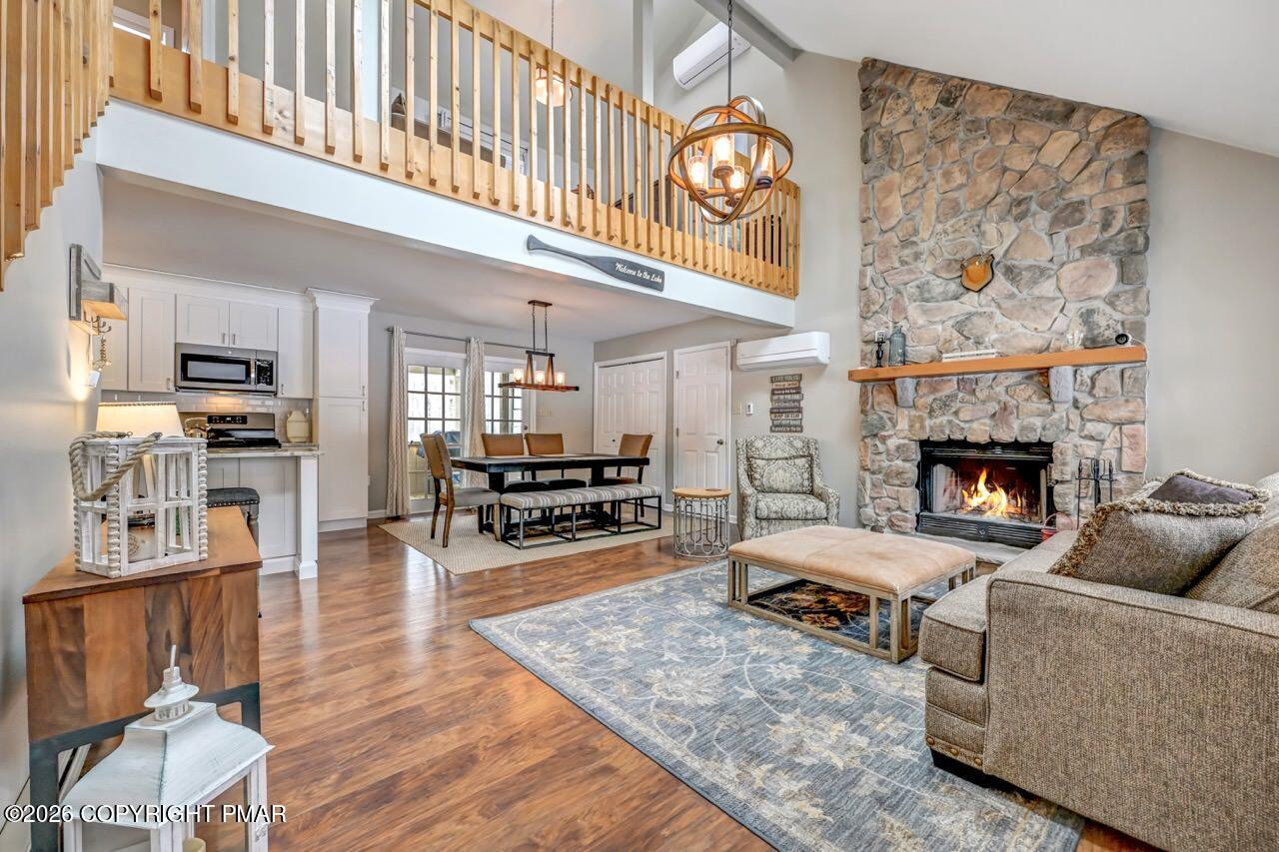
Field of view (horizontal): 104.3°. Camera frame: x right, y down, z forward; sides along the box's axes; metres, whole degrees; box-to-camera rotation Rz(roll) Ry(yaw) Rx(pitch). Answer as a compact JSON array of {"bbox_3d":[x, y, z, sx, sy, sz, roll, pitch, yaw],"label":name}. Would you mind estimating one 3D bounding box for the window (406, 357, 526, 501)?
[{"bbox_3d":[-2.242,0.045,6.579,1.580,1.830,0.150,0,0,-41],"label":"window"}]

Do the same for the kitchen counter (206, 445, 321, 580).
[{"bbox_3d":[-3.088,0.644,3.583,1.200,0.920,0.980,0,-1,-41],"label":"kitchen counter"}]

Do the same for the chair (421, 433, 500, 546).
[{"bbox_3d":[-1.746,0.600,4.882,0.620,1.040,0.485,0,0,-41],"label":"chair"}]

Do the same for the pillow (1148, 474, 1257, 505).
[{"bbox_3d":[2.495,0.433,2.237,0.170,0.430,0.500,18,-4,-10],"label":"pillow"}]

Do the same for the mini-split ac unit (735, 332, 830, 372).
[{"bbox_3d":[1.442,-0.744,5.132,0.220,0.300,0.990,0,-1,-41],"label":"mini-split ac unit"}]

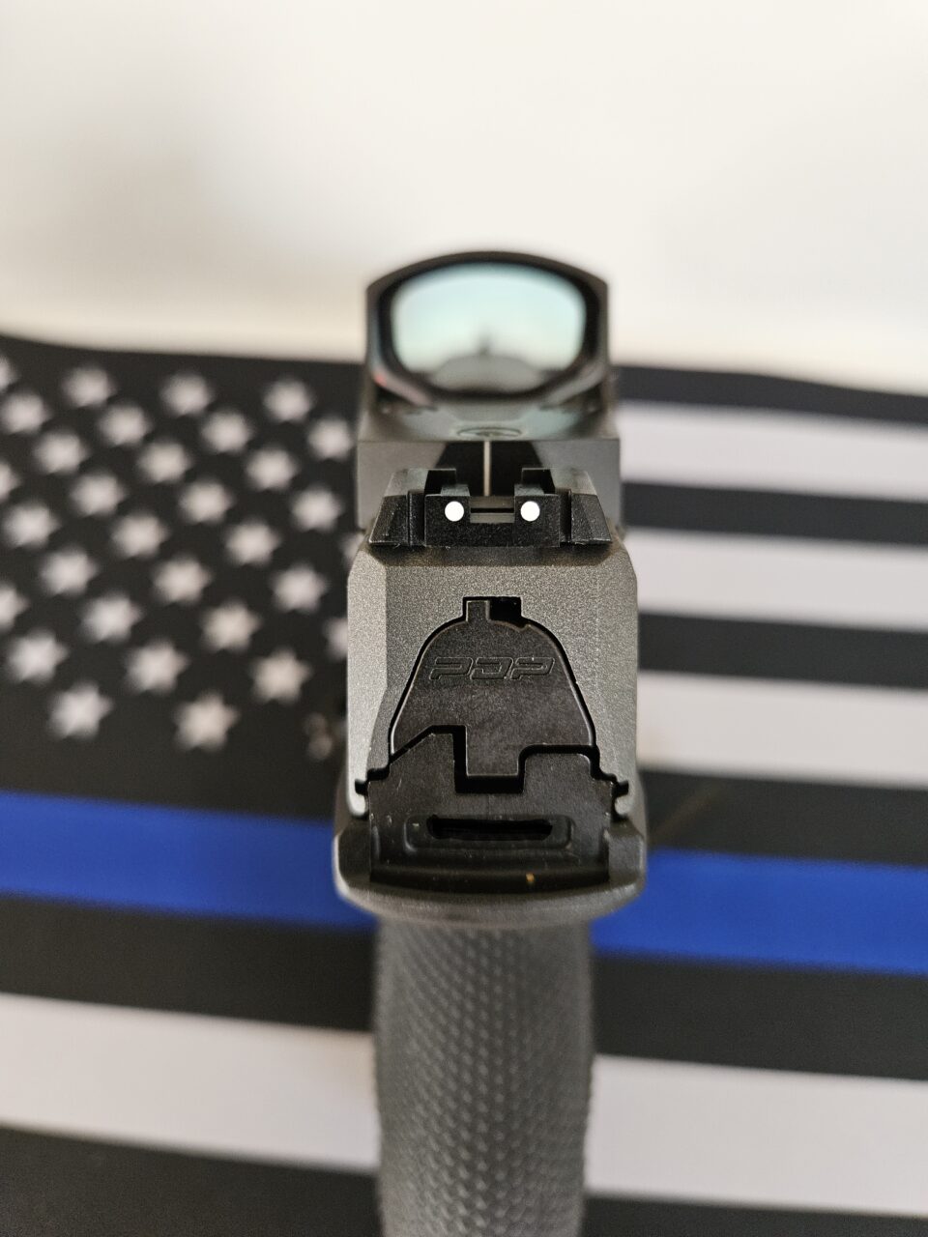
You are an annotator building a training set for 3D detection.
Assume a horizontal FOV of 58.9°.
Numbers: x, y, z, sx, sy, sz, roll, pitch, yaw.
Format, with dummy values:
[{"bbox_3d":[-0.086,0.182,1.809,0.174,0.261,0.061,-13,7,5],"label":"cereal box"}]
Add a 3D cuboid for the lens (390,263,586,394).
[{"bbox_3d":[0.003,-0.038,0.107,0.026,0.017,0.005,0,25,0],"label":"lens"}]

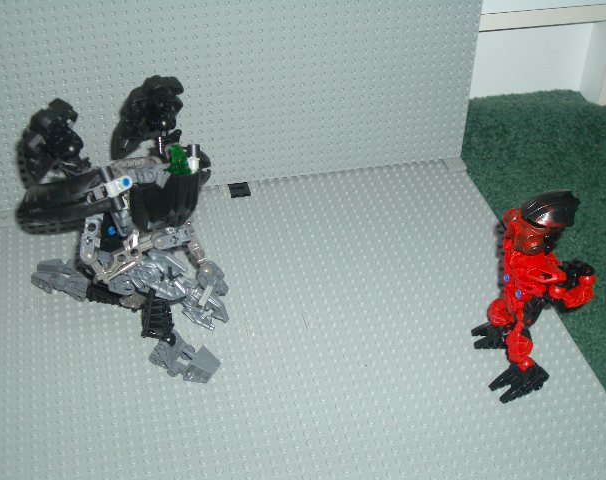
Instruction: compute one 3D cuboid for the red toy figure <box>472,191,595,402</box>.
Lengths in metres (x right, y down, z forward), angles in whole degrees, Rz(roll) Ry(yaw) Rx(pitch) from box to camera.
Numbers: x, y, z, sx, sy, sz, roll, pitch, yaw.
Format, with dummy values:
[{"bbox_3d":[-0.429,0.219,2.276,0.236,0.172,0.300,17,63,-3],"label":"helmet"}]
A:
[{"bbox_3d":[0.142,0.027,0.557,0.062,0.138,0.072,-9,41,-12],"label":"red toy figure"}]

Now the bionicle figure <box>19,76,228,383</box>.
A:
[{"bbox_3d":[-0.118,-0.013,0.569,0.146,0.176,0.103,6,40,6],"label":"bionicle figure"}]

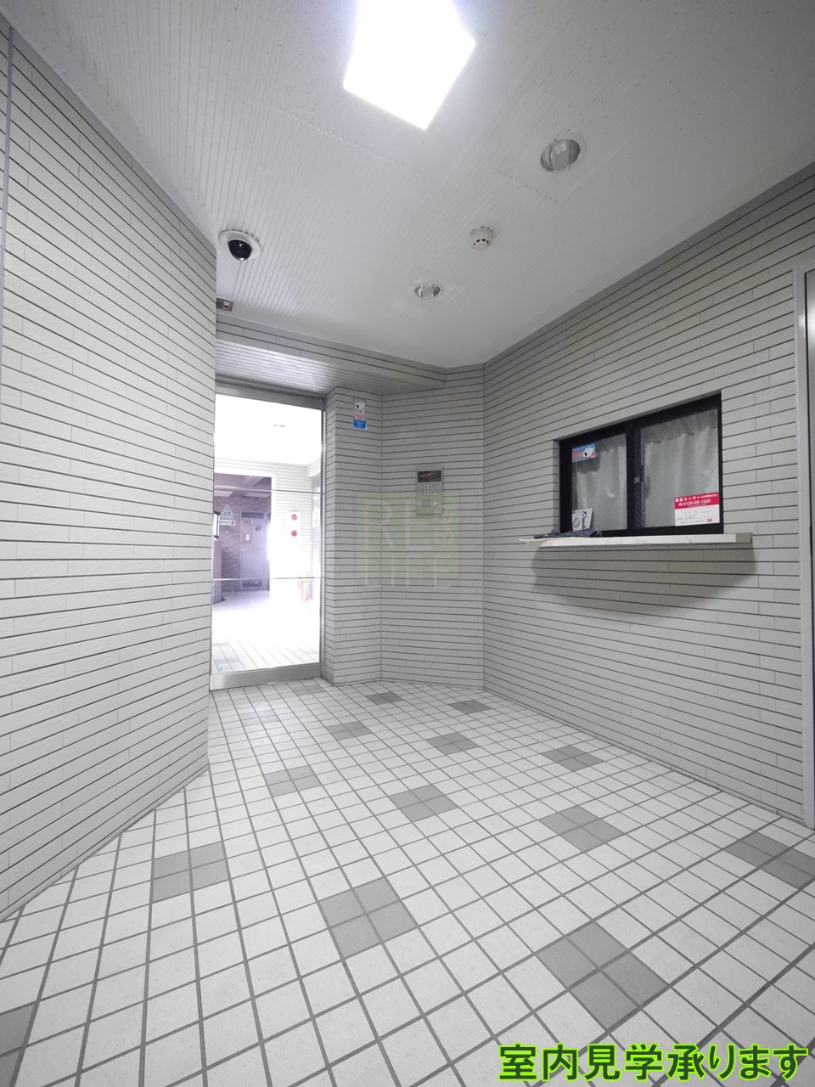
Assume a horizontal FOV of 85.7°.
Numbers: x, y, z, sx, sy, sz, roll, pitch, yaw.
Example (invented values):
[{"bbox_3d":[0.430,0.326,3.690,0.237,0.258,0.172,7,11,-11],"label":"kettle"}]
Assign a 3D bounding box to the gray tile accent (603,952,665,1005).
[{"bbox_3d":[0.517,0.993,1.000,0.095,0.010,0.095,1,-2,-28],"label":"gray tile accent"}]

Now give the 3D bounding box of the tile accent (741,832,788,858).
[{"bbox_3d":[1.194,1.010,1.466,0.095,0.010,0.095,1,-2,-28],"label":"tile accent"}]

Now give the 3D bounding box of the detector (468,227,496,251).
[{"bbox_3d":[0.325,-1.328,1.920,0.103,0.042,0.103,0,-2,0],"label":"detector"}]

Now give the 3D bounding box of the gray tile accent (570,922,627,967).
[{"bbox_3d":[0.467,0.995,1.086,0.095,0.010,0.095,1,-2,-28],"label":"gray tile accent"}]

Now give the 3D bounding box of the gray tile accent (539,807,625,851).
[{"bbox_3d":[0.615,1.011,1.560,0.197,0.010,0.197,1,-2,-28],"label":"gray tile accent"}]

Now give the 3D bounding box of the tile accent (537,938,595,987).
[{"bbox_3d":[0.376,0.994,1.039,0.095,0.010,0.095,1,-2,-28],"label":"tile accent"}]

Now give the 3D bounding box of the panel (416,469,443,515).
[{"bbox_3d":[0.166,-0.390,3.300,0.204,0.350,0.030,-1,-2,19],"label":"panel"}]

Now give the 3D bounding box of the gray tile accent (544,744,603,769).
[{"bbox_3d":[0.786,1.029,2.100,0.197,0.010,0.197,1,-2,-28],"label":"gray tile accent"}]

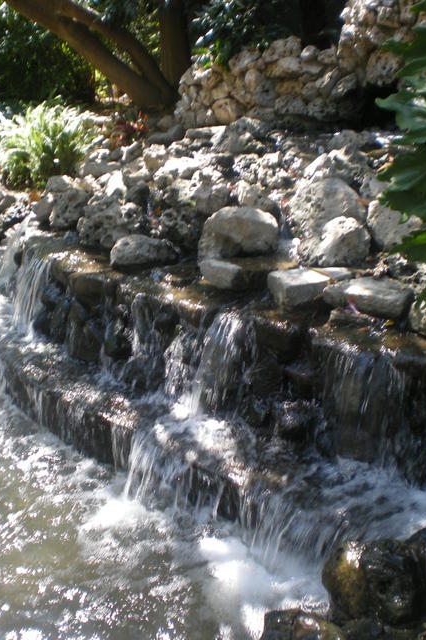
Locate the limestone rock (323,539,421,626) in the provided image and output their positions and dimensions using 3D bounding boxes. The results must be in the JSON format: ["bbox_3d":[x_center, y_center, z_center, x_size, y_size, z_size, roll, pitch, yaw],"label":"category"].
[{"bbox_3d":[0.541,0.897,2.400,0.320,0.260,0.260,0,19,0],"label":"limestone rock"}]

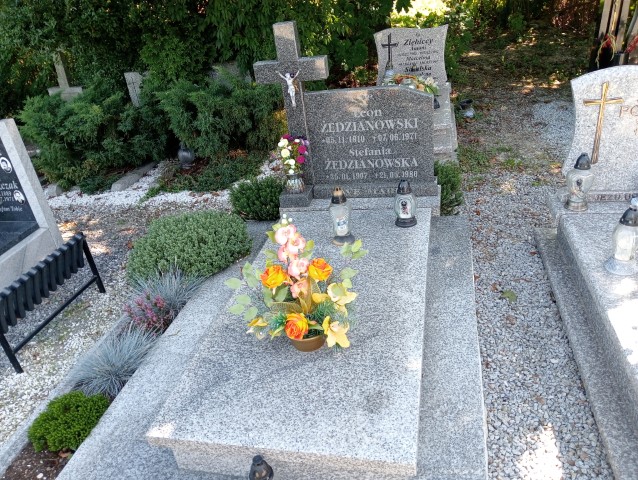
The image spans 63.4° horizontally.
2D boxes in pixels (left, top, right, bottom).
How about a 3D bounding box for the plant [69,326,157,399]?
[{"bbox_3d":[-0.909,0.508,2.238,0.310,0.190,0.330,0,27,14],"label":"plant"}]

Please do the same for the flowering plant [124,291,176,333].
[{"bbox_3d":[-0.777,0.306,2.298,0.235,0.150,0.200,0,28,15],"label":"flowering plant"}]

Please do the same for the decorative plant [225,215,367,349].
[{"bbox_3d":[-0.074,0.163,1.772,0.470,0.440,0.340,0,28,15],"label":"decorative plant"}]

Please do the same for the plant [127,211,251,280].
[{"bbox_3d":[-0.716,-0.013,2.775,0.670,0.240,0.520,0,28,15],"label":"plant"}]

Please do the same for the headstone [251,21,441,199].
[{"bbox_3d":[0.152,-0.669,2.773,0.952,0.966,0.237,0,30,14],"label":"headstone"}]

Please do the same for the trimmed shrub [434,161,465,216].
[{"bbox_3d":[0.690,-0.283,2.822,0.210,0.300,0.210,0,28,15],"label":"trimmed shrub"}]

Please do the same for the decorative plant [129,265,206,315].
[{"bbox_3d":[-0.733,0.195,2.424,0.370,0.200,0.320,0,28,15],"label":"decorative plant"}]

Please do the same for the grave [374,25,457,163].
[{"bbox_3d":[0.900,-1.406,4.900,0.830,1.000,1.400,0,27,14],"label":"grave"}]

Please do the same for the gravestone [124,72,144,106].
[{"bbox_3d":[-2.372,-1.876,6.767,0.300,0.620,0.120,0,27,14],"label":"gravestone"}]

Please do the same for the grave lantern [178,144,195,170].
[{"bbox_3d":[-1.087,-0.691,4.261,0.115,0.225,0.115,0,28,15],"label":"grave lantern"}]

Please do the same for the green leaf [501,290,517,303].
[{"bbox_3d":[0.923,0.275,2.516,0.075,0.020,0.085,0,27,14],"label":"green leaf"}]

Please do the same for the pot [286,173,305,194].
[{"bbox_3d":[-0.137,-0.309,2.780,0.092,0.105,0.092,0,28,15],"label":"pot"}]

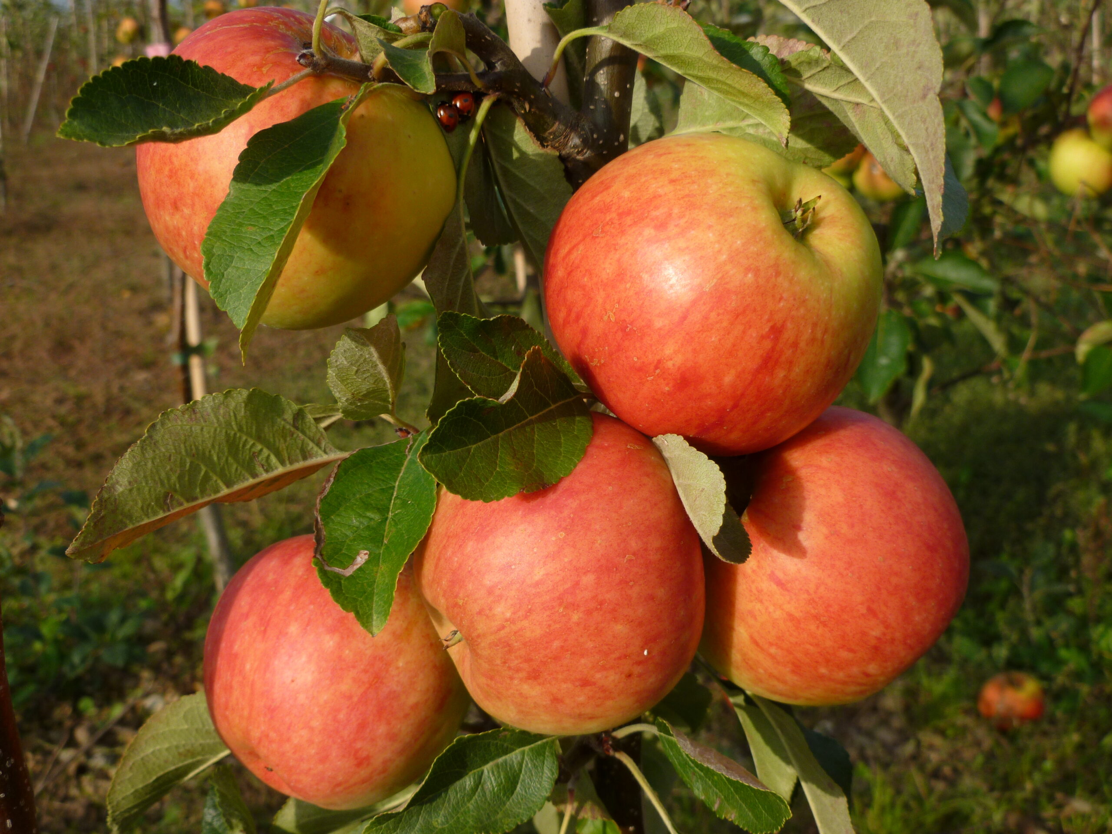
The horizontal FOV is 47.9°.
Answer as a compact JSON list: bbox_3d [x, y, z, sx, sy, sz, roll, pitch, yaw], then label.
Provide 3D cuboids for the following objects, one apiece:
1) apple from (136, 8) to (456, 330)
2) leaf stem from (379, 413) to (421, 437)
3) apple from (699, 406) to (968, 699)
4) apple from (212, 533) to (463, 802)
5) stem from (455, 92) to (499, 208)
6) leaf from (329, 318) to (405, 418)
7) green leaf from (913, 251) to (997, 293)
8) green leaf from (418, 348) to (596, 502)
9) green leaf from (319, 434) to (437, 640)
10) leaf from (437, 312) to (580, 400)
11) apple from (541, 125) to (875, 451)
[{"bbox_3d":[-0.062,-0.065,0.314,0.079,0.073,0.079,12,27,-5],"label":"apple"},{"bbox_3d":[-0.040,0.002,0.322,0.012,0.003,0.003,30,0,-12],"label":"leaf stem"},{"bbox_3d":[0.072,0.037,0.335,0.072,0.079,0.079,40,0,-12],"label":"apple"},{"bbox_3d":[-0.061,0.070,0.347,0.076,0.071,0.076,35,-9,0],"label":"apple"},{"bbox_3d":[-0.020,-0.068,0.319,0.006,0.029,0.004,26,17,18],"label":"stem"},{"bbox_3d":[-0.048,-0.012,0.320,0.020,0.027,0.012,-13,9,10],"label":"leaf"},{"bbox_3d":[0.350,-0.128,1.100,0.072,0.012,0.032,21,39,16],"label":"green leaf"},{"bbox_3d":[-0.012,0.002,0.290,0.042,0.033,0.014,-19,4,-15],"label":"green leaf"},{"bbox_3d":[-0.042,0.028,0.299,0.027,0.046,0.010,10,-12,9],"label":"green leaf"},{"bbox_3d":[-0.010,-0.014,0.300,0.038,0.022,0.009,26,-30,-21],"label":"leaf"},{"bbox_3d":[0.037,-0.030,0.300,0.080,0.080,0.074,-37,-2,-44],"label":"apple"}]

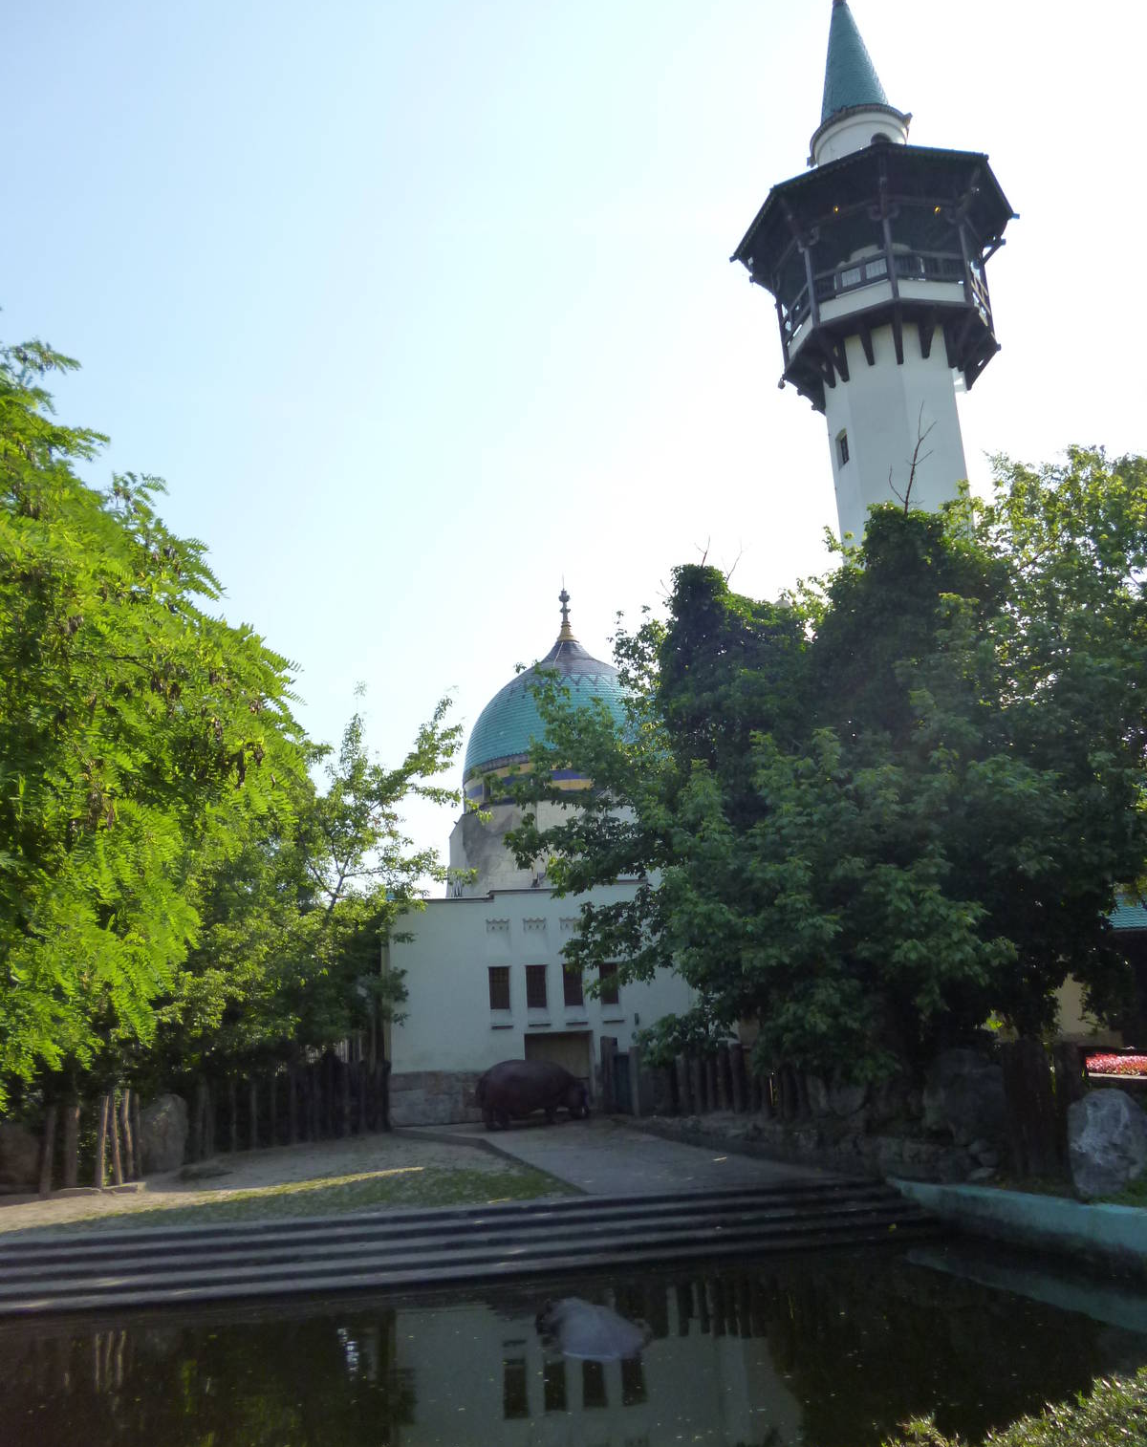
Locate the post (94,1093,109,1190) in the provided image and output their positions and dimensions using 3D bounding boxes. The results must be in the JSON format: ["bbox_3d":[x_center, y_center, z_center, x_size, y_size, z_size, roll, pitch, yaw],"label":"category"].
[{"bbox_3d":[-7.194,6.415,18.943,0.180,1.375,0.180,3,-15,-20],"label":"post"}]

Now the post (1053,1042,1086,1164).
[{"bbox_3d":[6.213,4.849,15.501,0.360,1.668,0.340,-1,-12,21],"label":"post"}]

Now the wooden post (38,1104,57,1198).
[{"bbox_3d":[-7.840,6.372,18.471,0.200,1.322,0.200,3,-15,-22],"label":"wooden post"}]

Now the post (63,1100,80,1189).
[{"bbox_3d":[-7.595,6.401,18.791,0.230,1.259,0.230,3,-15,-21],"label":"post"}]

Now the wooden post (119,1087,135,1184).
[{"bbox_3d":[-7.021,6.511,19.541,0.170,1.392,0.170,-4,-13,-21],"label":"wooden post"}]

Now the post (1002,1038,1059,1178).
[{"bbox_3d":[5.613,4.731,15.195,0.620,1.650,0.500,-1,-12,20],"label":"post"}]

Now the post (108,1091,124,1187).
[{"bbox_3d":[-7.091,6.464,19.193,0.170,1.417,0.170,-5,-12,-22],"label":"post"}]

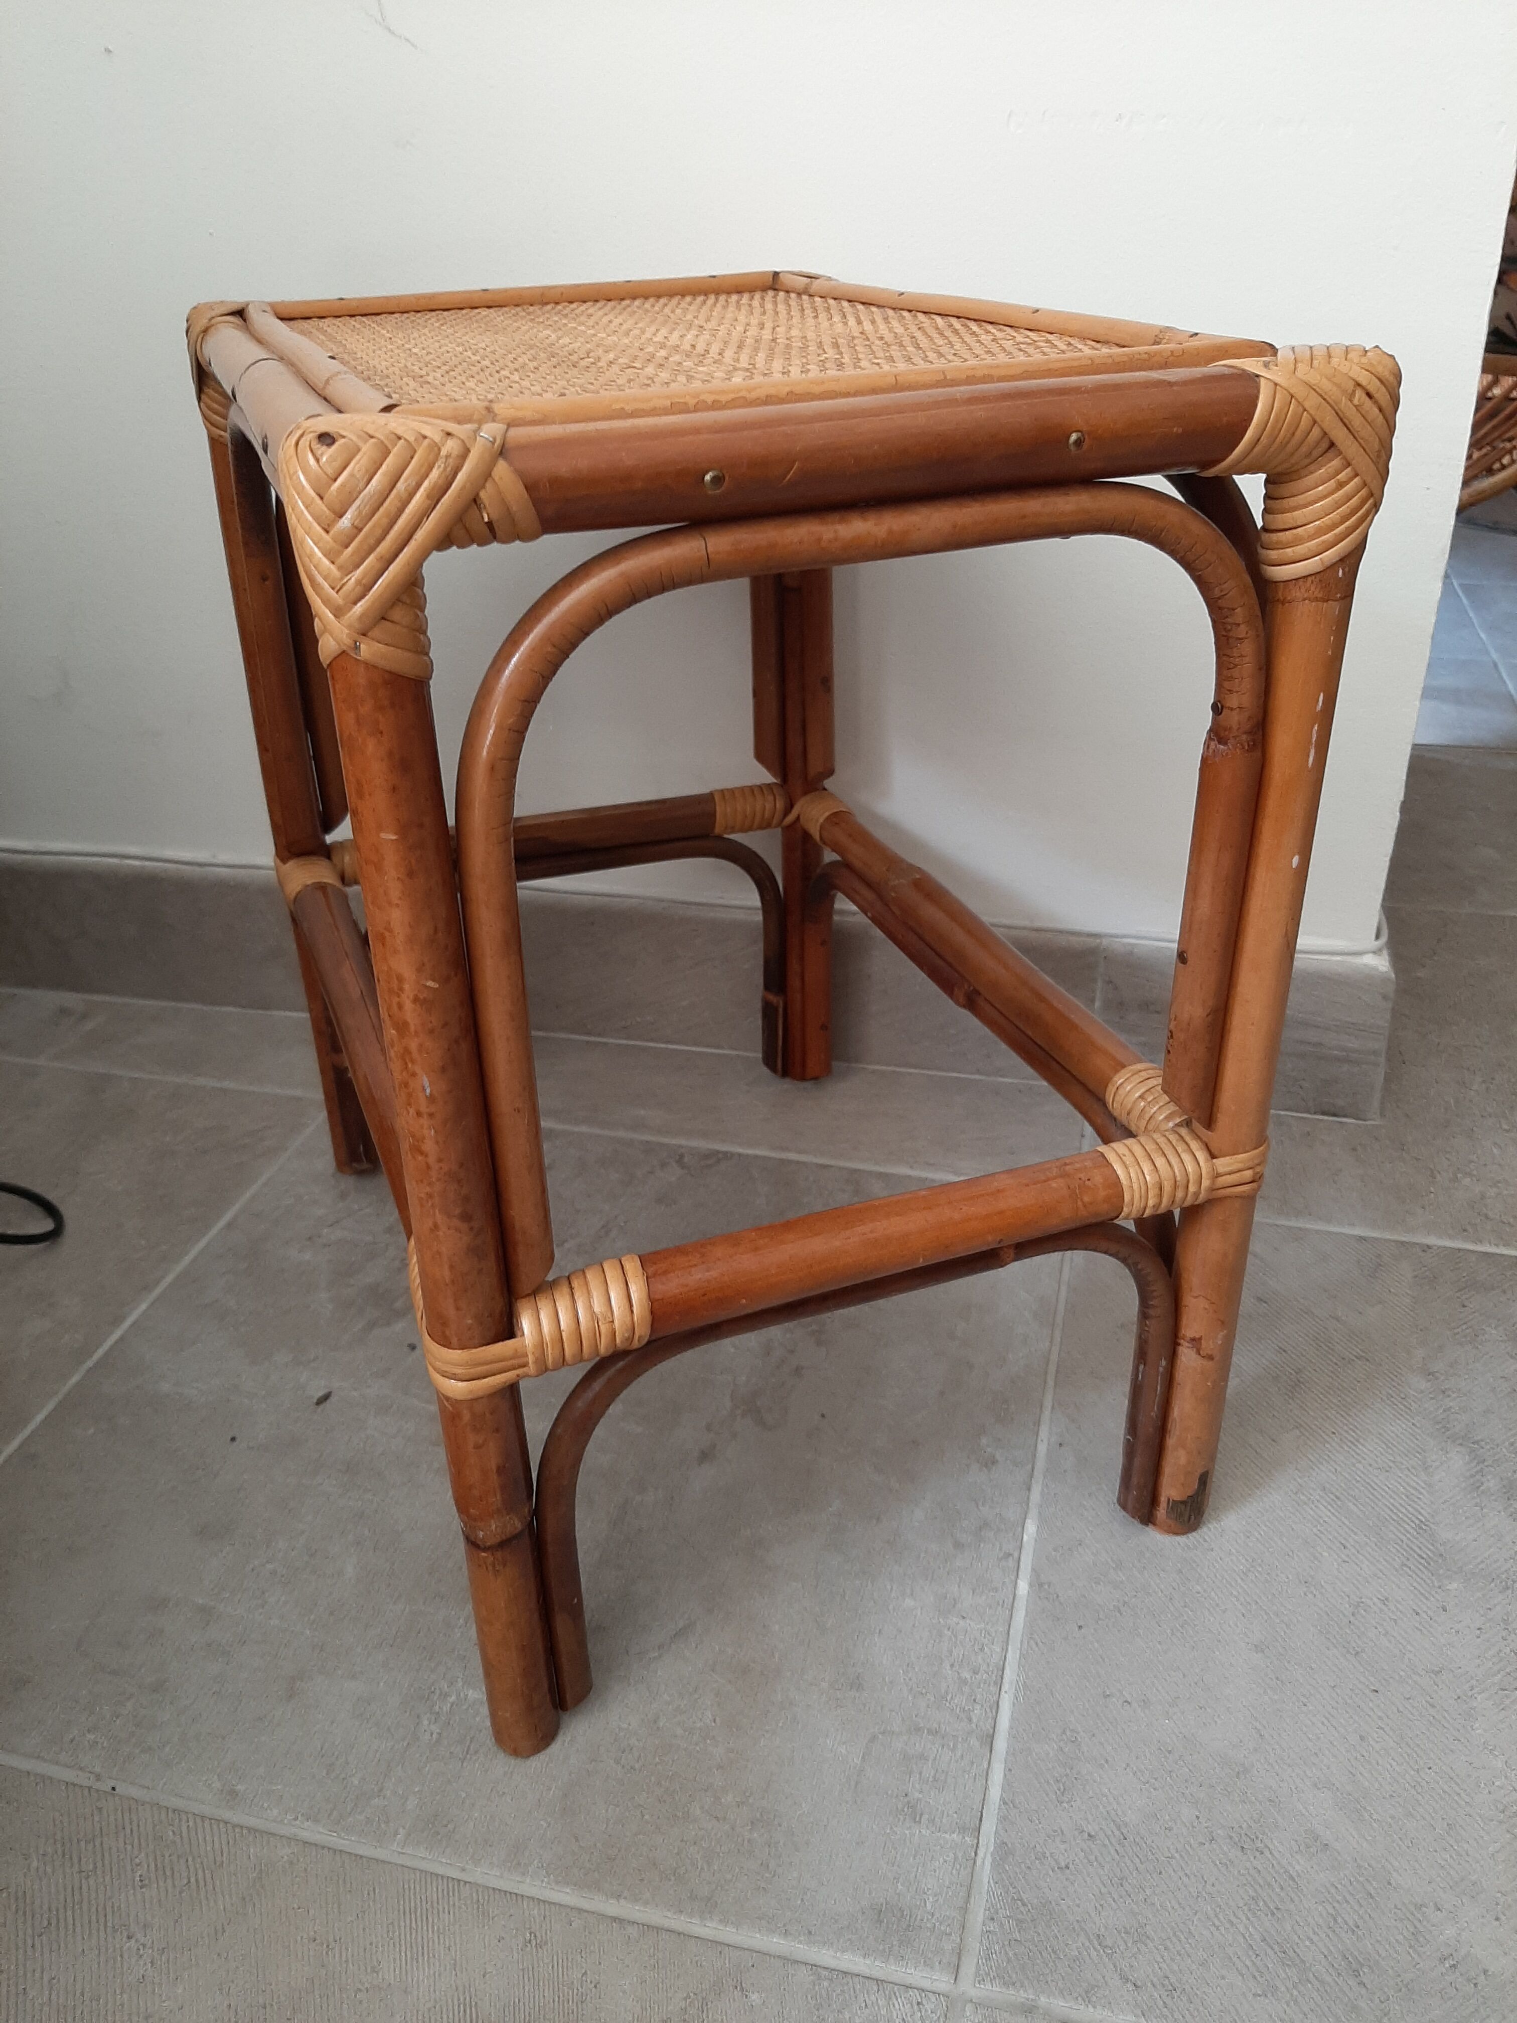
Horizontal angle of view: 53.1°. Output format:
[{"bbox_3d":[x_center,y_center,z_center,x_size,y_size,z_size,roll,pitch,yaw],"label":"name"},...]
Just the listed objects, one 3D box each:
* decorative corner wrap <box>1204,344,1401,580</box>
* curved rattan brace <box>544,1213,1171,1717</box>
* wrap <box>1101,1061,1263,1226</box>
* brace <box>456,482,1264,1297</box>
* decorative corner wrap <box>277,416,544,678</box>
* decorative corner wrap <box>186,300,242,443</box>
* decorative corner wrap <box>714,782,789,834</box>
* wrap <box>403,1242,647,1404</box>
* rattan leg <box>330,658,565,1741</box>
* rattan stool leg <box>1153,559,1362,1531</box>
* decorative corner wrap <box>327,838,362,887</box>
[{"bbox_3d":[0.150,-0.167,0.461,0.074,0.068,0.062,-11,30,-18],"label":"decorative corner wrap"},{"bbox_3d":[0.043,0.165,0.578,0.262,0.173,0.014,-11,30,-18],"label":"curved rattan brace"},{"bbox_3d":[0.147,0.047,0.585,0.080,0.038,0.084,-11,30,-18],"label":"wrap"},{"bbox_3d":[0.041,-0.037,0.464,0.261,0.229,0.019,-11,30,-18],"label":"brace"},{"bbox_3d":[-0.089,-0.119,0.380,0.059,0.064,0.062,-11,30,-18],"label":"decorative corner wrap"},{"bbox_3d":[-0.230,-0.293,0.700,0.063,0.060,0.062,-11,30,-18],"label":"decorative corner wrap"},{"bbox_3d":[-0.004,-0.122,0.907,0.050,0.029,0.029,-11,30,-18],"label":"decorative corner wrap"},{"bbox_3d":[-0.079,0.092,0.501,0.072,0.039,0.071,-11,30,-18],"label":"wrap"},{"bbox_3d":[-0.090,0.090,0.471,0.025,0.404,0.025,-11,30,-18],"label":"rattan leg"},{"bbox_3d":[0.177,0.038,0.562,0.025,0.400,0.025,-11,30,-18],"label":"rattan stool leg"},{"bbox_3d":[-0.212,-0.081,0.836,0.046,0.029,0.029,-11,30,-18],"label":"decorative corner wrap"}]

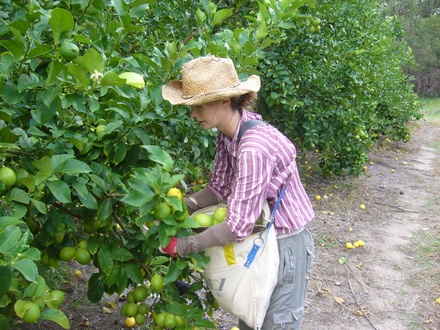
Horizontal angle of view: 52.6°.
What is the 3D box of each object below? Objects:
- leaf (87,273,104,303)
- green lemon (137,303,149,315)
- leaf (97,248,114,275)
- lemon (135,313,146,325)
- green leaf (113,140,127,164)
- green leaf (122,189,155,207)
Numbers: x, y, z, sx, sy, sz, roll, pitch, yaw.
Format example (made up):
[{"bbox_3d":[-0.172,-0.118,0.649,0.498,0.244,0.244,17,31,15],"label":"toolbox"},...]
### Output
[{"bbox_3d":[-0.463,0.459,1.660,0.060,0.112,0.022,6,-24,-13],"label":"leaf"},{"bbox_3d":[-0.366,0.685,2.120,0.056,0.057,0.056,0,10,0],"label":"green lemon"},{"bbox_3d":[-0.415,0.353,1.620,0.052,0.098,0.022,-20,-22,-22],"label":"leaf"},{"bbox_3d":[-0.377,0.734,2.120,0.053,0.059,0.053,0,10,0],"label":"lemon"},{"bbox_3d":[-0.387,-0.046,1.720,0.047,0.095,0.022,15,-17,-8],"label":"green leaf"},{"bbox_3d":[-0.293,0.115,1.580,0.118,0.060,0.040,-2,10,-11],"label":"green leaf"}]

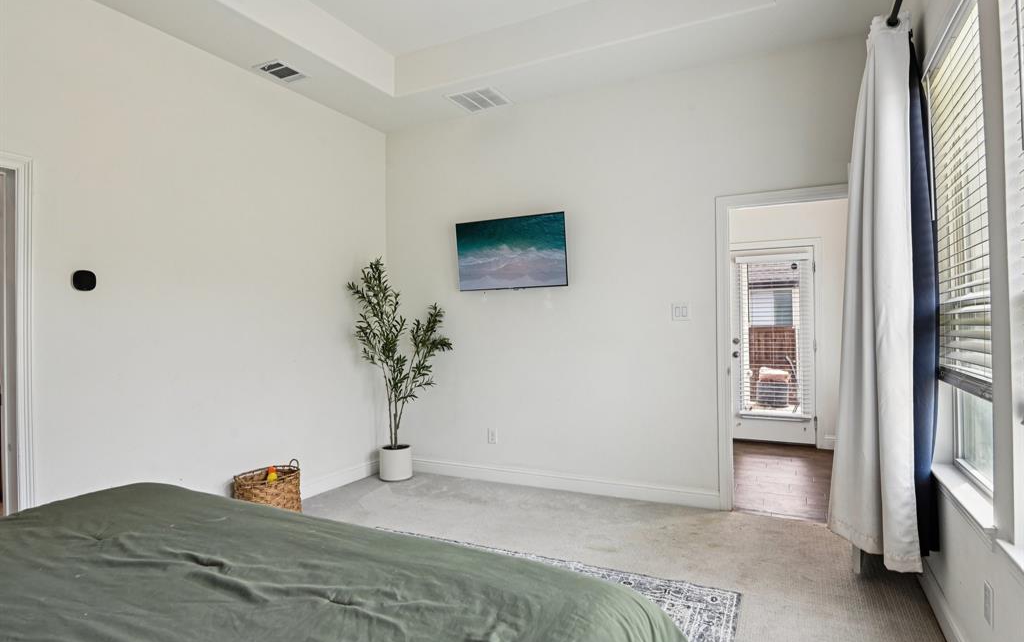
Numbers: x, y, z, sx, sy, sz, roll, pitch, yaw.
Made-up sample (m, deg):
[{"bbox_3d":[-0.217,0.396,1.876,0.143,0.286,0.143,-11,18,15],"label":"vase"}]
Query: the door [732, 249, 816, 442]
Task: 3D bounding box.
[{"bbox_3d":[2.728,0.242,5.690,0.810,2.030,0.045,-1,-1,28],"label":"door"}]

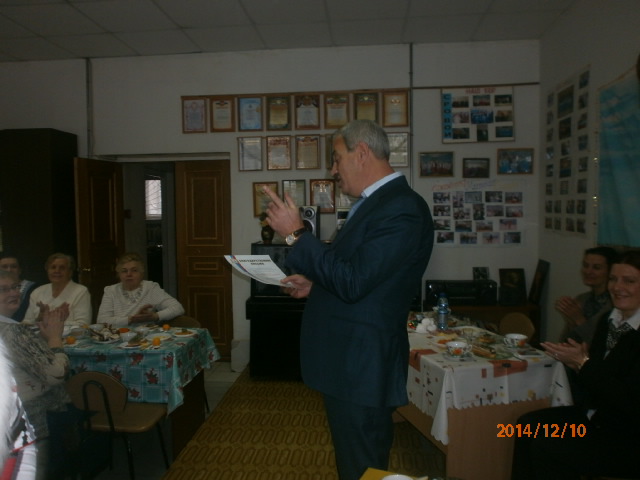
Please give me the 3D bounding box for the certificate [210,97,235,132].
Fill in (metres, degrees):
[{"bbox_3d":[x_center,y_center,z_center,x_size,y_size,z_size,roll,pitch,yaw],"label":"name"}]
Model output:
[{"bbox_3d":[-0.901,-1.162,4.652,0.229,0.317,0.020,-1,3,5],"label":"certificate"}]

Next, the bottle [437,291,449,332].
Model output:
[{"bbox_3d":[0.698,0.410,2.840,0.065,0.217,0.065,0,0,5],"label":"bottle"}]

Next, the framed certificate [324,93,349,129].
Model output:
[{"bbox_3d":[0.158,-1.168,4.555,0.228,0.314,0.020,-1,3,5],"label":"framed certificate"}]

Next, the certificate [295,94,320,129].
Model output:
[{"bbox_3d":[-0.110,-1.174,4.582,0.221,0.312,0.020,0,0,5],"label":"certificate"}]

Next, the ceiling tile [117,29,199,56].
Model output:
[{"bbox_3d":[-1.432,-1.771,4.429,0.605,0.020,0.555,0,0,5],"label":"ceiling tile"}]

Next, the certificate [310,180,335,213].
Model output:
[{"bbox_3d":[0.030,-0.399,4.601,0.230,0.315,0.020,-1,3,5],"label":"certificate"}]

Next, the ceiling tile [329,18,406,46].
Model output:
[{"bbox_3d":[0.405,-1.783,4.255,0.605,0.020,0.555,0,0,5],"label":"ceiling tile"}]

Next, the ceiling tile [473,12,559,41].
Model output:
[{"bbox_3d":[1.611,-1.770,4.121,0.605,0.020,0.580,-1,3,5],"label":"ceiling tile"}]

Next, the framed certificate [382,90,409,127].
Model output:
[{"bbox_3d":[0.685,-1.178,4.506,0.228,0.316,0.020,-1,3,5],"label":"framed certificate"}]

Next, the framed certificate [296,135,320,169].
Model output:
[{"bbox_3d":[-0.107,-0.805,4.595,0.227,0.314,0.020,-1,3,5],"label":"framed certificate"}]

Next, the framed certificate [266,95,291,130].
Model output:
[{"bbox_3d":[-0.377,-1.164,4.604,0.226,0.313,0.020,-1,3,5],"label":"framed certificate"}]

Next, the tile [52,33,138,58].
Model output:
[{"bbox_3d":[-2.016,-1.737,4.452,0.605,0.020,0.580,-1,3,5],"label":"tile"}]

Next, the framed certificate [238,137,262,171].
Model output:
[{"bbox_3d":[-0.644,-0.799,4.636,0.221,0.312,0.020,0,0,5],"label":"framed certificate"}]

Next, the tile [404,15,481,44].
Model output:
[{"bbox_3d":[1.017,-1.787,4.197,0.605,0.020,0.555,0,0,5],"label":"tile"}]

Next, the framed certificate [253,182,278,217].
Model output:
[{"bbox_3d":[-0.503,-0.373,4.651,0.230,0.320,0.020,-1,3,5],"label":"framed certificate"}]

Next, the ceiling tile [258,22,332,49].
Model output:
[{"bbox_3d":[-0.203,-1.754,4.287,0.605,0.020,0.580,-1,3,5],"label":"ceiling tile"}]

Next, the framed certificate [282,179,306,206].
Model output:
[{"bbox_3d":[-0.238,-0.392,4.601,0.221,0.312,0.020,0,0,5],"label":"framed certificate"}]

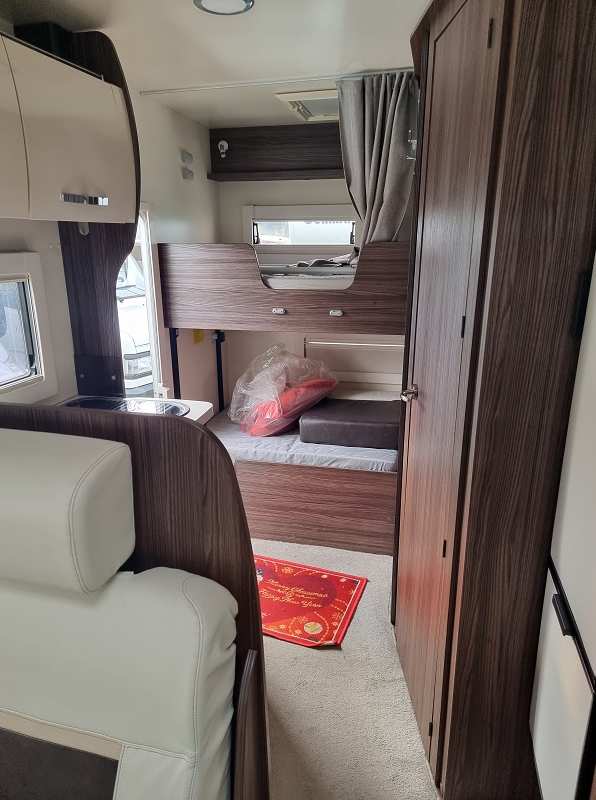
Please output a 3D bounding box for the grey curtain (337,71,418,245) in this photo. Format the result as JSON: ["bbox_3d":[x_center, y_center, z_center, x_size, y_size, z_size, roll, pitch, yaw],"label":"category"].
[{"bbox_3d":[0.308,-0.904,2.191,0.310,0.660,0.130,4,17,13],"label":"grey curtain"}]

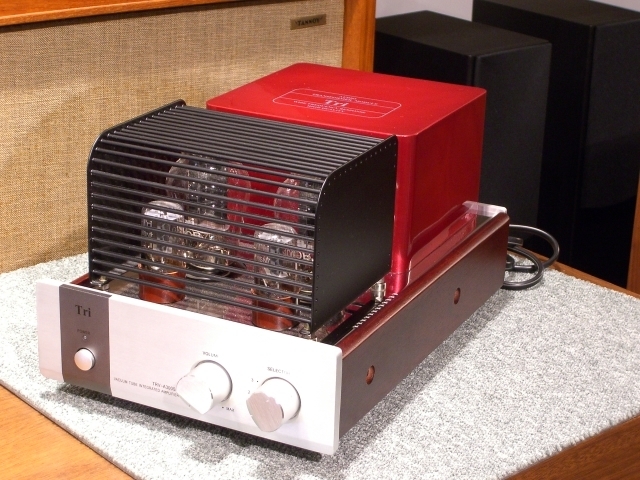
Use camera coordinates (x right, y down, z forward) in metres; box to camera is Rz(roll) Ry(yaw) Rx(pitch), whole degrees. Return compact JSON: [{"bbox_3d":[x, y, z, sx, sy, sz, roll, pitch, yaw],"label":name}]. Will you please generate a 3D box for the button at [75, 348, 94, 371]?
[{"bbox_3d":[-0.167,0.085,1.049,0.016,0.016,0.004,12,23,24],"label":"button"}]

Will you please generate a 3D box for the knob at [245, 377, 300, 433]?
[{"bbox_3d":[-0.031,0.109,0.975,0.030,0.030,0.020,12,23,24],"label":"knob"}]

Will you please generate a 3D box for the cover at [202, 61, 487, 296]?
[{"bbox_3d":[0.022,-0.064,1.203,0.174,0.107,0.167,12,23,24],"label":"cover"}]

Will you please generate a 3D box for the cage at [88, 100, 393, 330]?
[{"bbox_3d":[-0.054,-0.023,1.055,0.178,0.109,0.129,12,23,24],"label":"cage"}]

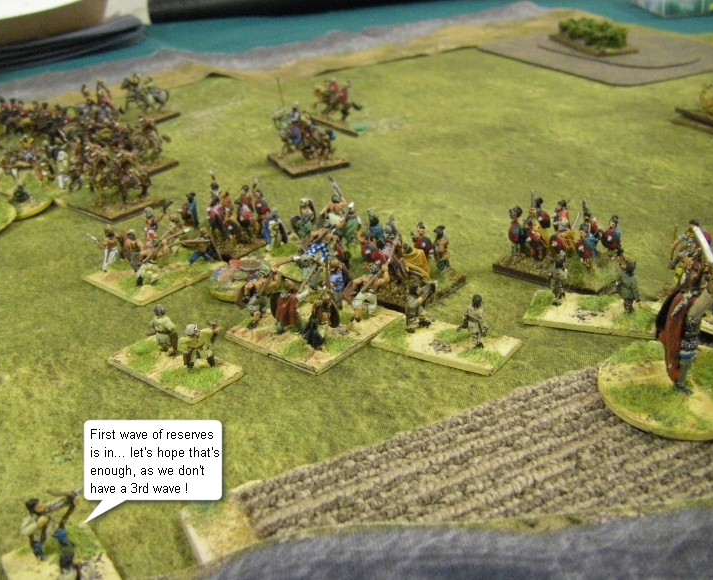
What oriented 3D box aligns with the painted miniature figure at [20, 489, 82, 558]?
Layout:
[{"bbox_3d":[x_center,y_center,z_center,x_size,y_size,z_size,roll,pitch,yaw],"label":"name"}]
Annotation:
[{"bbox_3d":[-0.064,0.049,0.179,0.011,0.016,0.007,-13,26,-16],"label":"painted miniature figure"}]

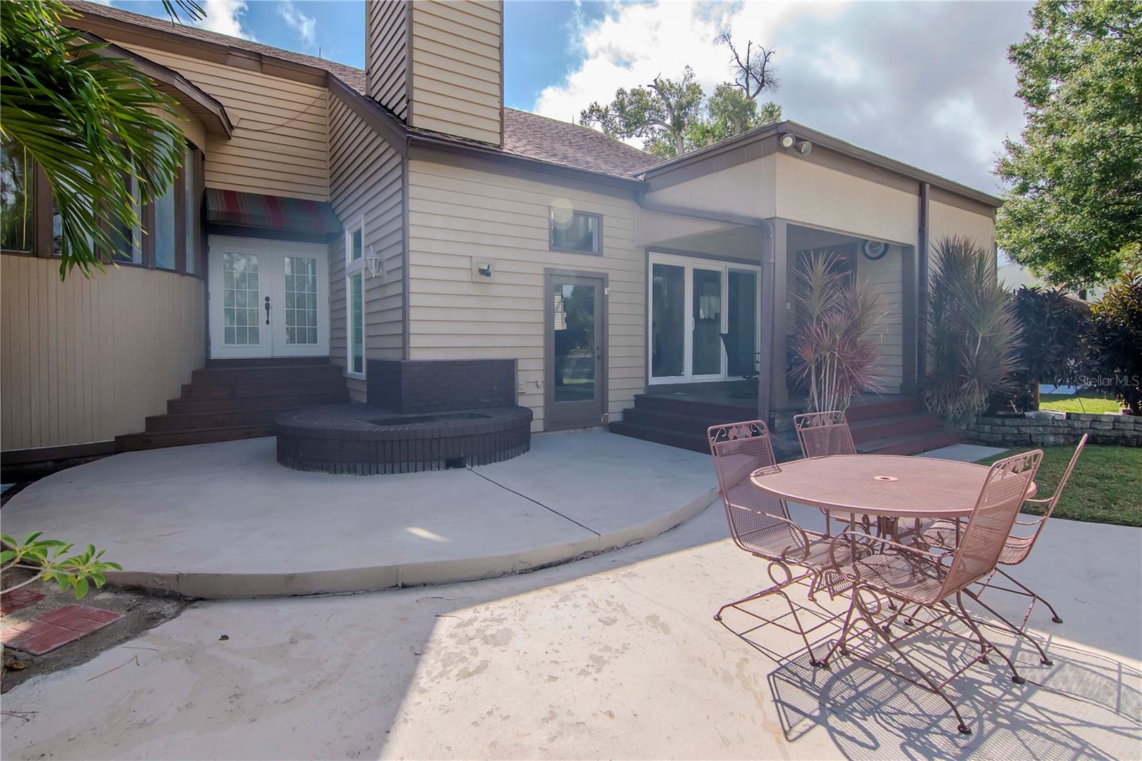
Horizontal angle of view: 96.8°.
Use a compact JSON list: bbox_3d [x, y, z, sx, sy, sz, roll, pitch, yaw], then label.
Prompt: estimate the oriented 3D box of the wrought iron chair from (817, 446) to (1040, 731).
[{"bbox_3d":[1.438,0.721,2.039,0.580,0.940,0.640,-3,5,-32],"label":"wrought iron chair"}]

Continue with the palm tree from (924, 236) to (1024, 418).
[{"bbox_3d":[5.500,-0.690,6.950,1.200,2.480,1.150,3,5,38],"label":"palm tree"}]

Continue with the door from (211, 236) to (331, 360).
[{"bbox_3d":[-5.220,-1.436,8.880,1.820,2.060,0.120,-3,5,-32],"label":"door"}]

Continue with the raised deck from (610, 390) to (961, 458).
[{"bbox_3d":[2.669,0.476,7.049,3.700,0.500,3.400,-3,5,-32],"label":"raised deck"}]

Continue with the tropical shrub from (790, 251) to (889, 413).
[{"bbox_3d":[2.830,-0.380,5.316,0.980,1.920,0.950,2,4,28],"label":"tropical shrub"}]

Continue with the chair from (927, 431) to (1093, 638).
[{"bbox_3d":[2.011,0.691,2.410,0.580,0.940,0.640,-4,5,-42],"label":"chair"}]

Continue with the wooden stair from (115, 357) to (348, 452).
[{"bbox_3d":[-4.843,0.191,7.581,2.650,1.000,2.200,-3,5,-32],"label":"wooden stair"}]

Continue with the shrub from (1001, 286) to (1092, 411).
[{"bbox_3d":[7.200,-0.494,7.700,1.300,1.850,1.200,3,5,43],"label":"shrub"}]

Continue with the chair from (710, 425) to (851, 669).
[{"bbox_3d":[1.046,0.700,2.437,0.580,0.940,0.640,-3,5,-37],"label":"chair"}]

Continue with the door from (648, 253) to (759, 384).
[{"bbox_3d":[2.350,-1.020,8.650,2.450,2.080,0.140,-3,5,-32],"label":"door"}]

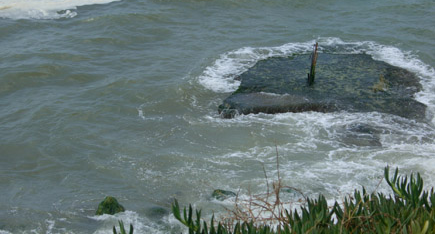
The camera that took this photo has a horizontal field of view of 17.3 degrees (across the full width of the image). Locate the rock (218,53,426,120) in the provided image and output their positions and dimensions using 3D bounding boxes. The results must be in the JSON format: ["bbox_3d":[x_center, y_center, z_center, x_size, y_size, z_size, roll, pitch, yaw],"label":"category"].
[{"bbox_3d":[1.918,-0.519,27.829,3.800,0.500,3.363,0,20,0],"label":"rock"}]

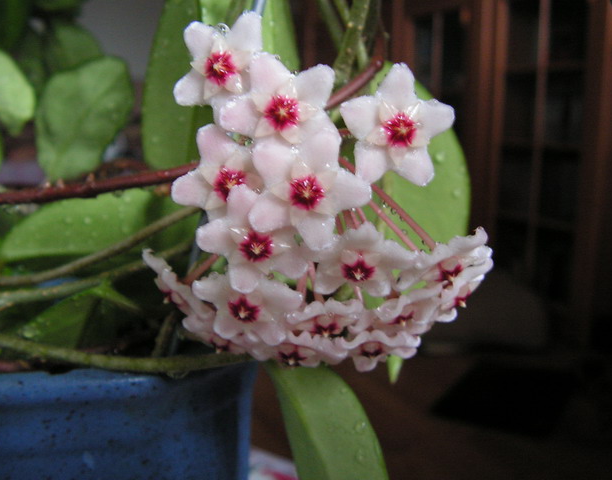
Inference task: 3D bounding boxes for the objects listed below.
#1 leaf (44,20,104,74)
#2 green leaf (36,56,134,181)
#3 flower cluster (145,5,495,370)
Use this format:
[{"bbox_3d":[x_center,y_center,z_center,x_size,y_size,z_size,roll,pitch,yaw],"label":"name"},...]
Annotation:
[{"bbox_3d":[-0.125,-0.103,0.360,0.034,0.034,0.018,-1,9,-11],"label":"leaf"},{"bbox_3d":[-0.109,-0.060,0.330,0.050,0.061,0.022,-1,9,-11],"label":"green leaf"},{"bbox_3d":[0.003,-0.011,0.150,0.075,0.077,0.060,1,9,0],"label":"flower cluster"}]

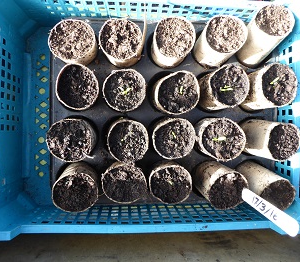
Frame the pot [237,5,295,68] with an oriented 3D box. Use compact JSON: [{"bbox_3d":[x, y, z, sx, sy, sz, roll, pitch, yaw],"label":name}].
[{"bbox_3d":[0.136,-0.110,0.327,0.045,0.098,0.045,1,76,-4],"label":"pot"}]

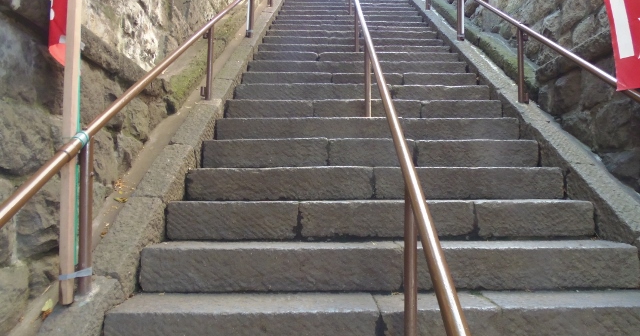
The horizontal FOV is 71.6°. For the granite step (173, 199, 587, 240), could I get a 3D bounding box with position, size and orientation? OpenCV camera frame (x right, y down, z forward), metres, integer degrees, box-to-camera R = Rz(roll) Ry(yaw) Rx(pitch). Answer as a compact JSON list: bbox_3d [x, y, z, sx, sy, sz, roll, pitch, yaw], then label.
[{"bbox_3d":[0.360,0.326,2.818,2.530,0.221,0.364,0,-3,0],"label":"granite step"}]

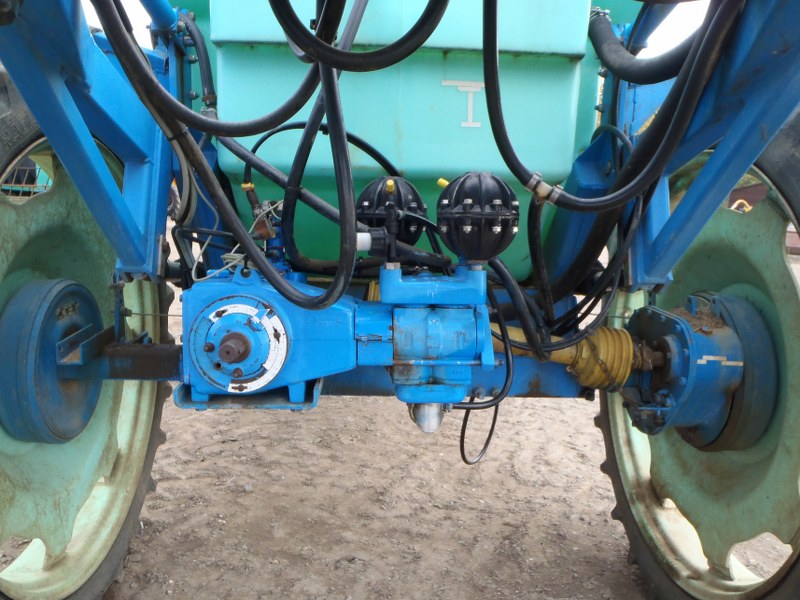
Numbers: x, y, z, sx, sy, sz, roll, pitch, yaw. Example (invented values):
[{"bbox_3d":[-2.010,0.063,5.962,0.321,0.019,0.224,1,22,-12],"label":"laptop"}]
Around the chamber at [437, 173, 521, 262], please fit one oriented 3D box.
[{"bbox_3d":[0.166,-0.178,1.380,0.175,0.185,0.175,1,9,-3],"label":"chamber"}]

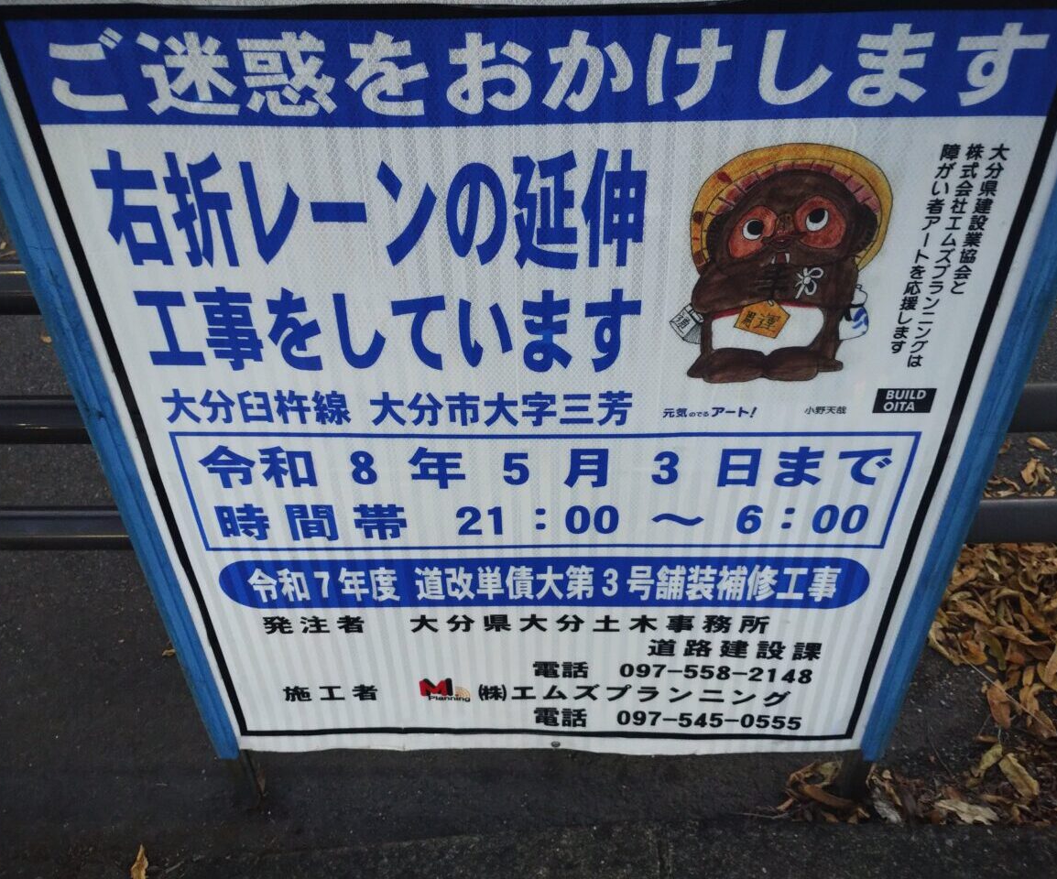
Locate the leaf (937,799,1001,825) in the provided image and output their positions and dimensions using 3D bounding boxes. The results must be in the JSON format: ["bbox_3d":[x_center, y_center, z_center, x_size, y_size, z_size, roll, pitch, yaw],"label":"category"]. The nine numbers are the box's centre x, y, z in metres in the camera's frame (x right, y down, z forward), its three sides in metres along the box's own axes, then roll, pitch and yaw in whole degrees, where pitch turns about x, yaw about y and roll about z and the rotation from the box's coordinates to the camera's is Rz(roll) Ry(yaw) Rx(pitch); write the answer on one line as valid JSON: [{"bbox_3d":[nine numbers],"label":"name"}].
[{"bbox_3d":[0.738,0.625,1.596,0.098,0.019,0.033,10,40,13],"label":"leaf"}]

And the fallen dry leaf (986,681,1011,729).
[{"bbox_3d":[0.882,0.494,1.772,0.035,0.018,0.101,6,39,9],"label":"fallen dry leaf"}]

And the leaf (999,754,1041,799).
[{"bbox_3d":[0.851,0.584,1.644,0.034,0.018,0.084,-8,39,-8],"label":"leaf"}]

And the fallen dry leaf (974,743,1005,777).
[{"bbox_3d":[0.809,0.565,1.670,0.084,0.018,0.024,-28,46,-29],"label":"fallen dry leaf"}]

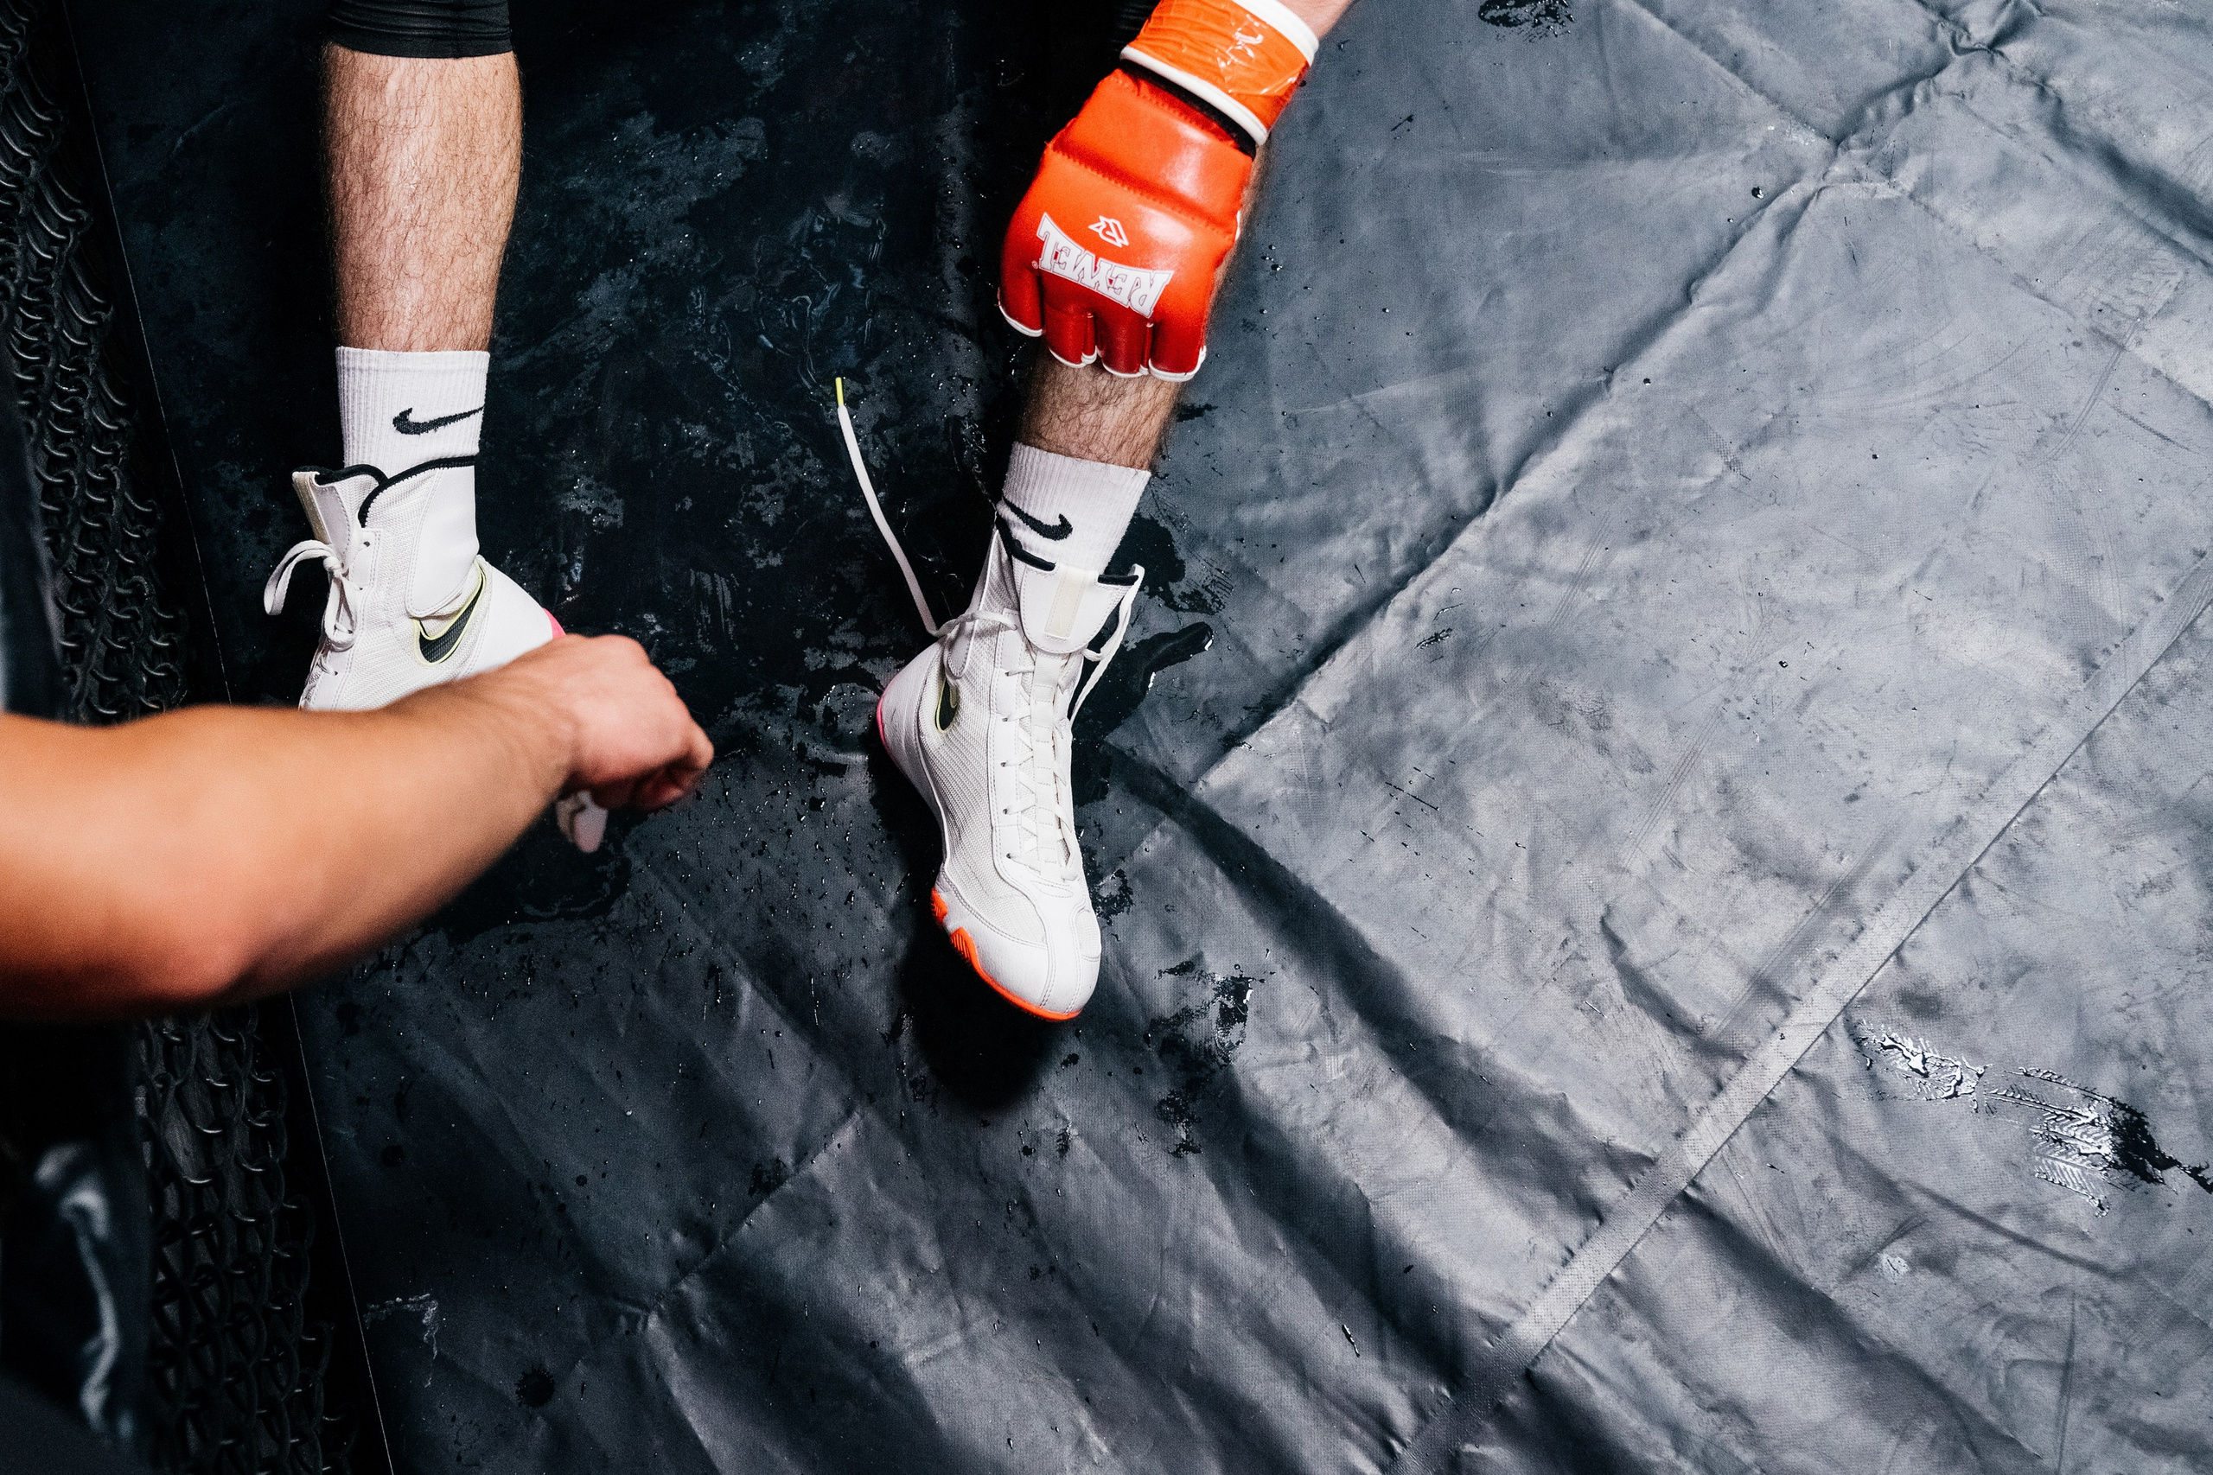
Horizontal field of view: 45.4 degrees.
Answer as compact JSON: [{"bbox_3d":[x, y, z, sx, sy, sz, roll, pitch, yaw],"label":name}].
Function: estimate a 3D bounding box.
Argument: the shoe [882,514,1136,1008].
[{"bbox_3d":[-0.050,0.016,1.570,0.195,0.104,0.290,-61,38,23],"label":"shoe"}]

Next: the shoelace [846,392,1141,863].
[{"bbox_3d":[-0.078,-0.099,1.636,0.164,0.080,0.425,-61,38,23],"label":"shoelace"}]

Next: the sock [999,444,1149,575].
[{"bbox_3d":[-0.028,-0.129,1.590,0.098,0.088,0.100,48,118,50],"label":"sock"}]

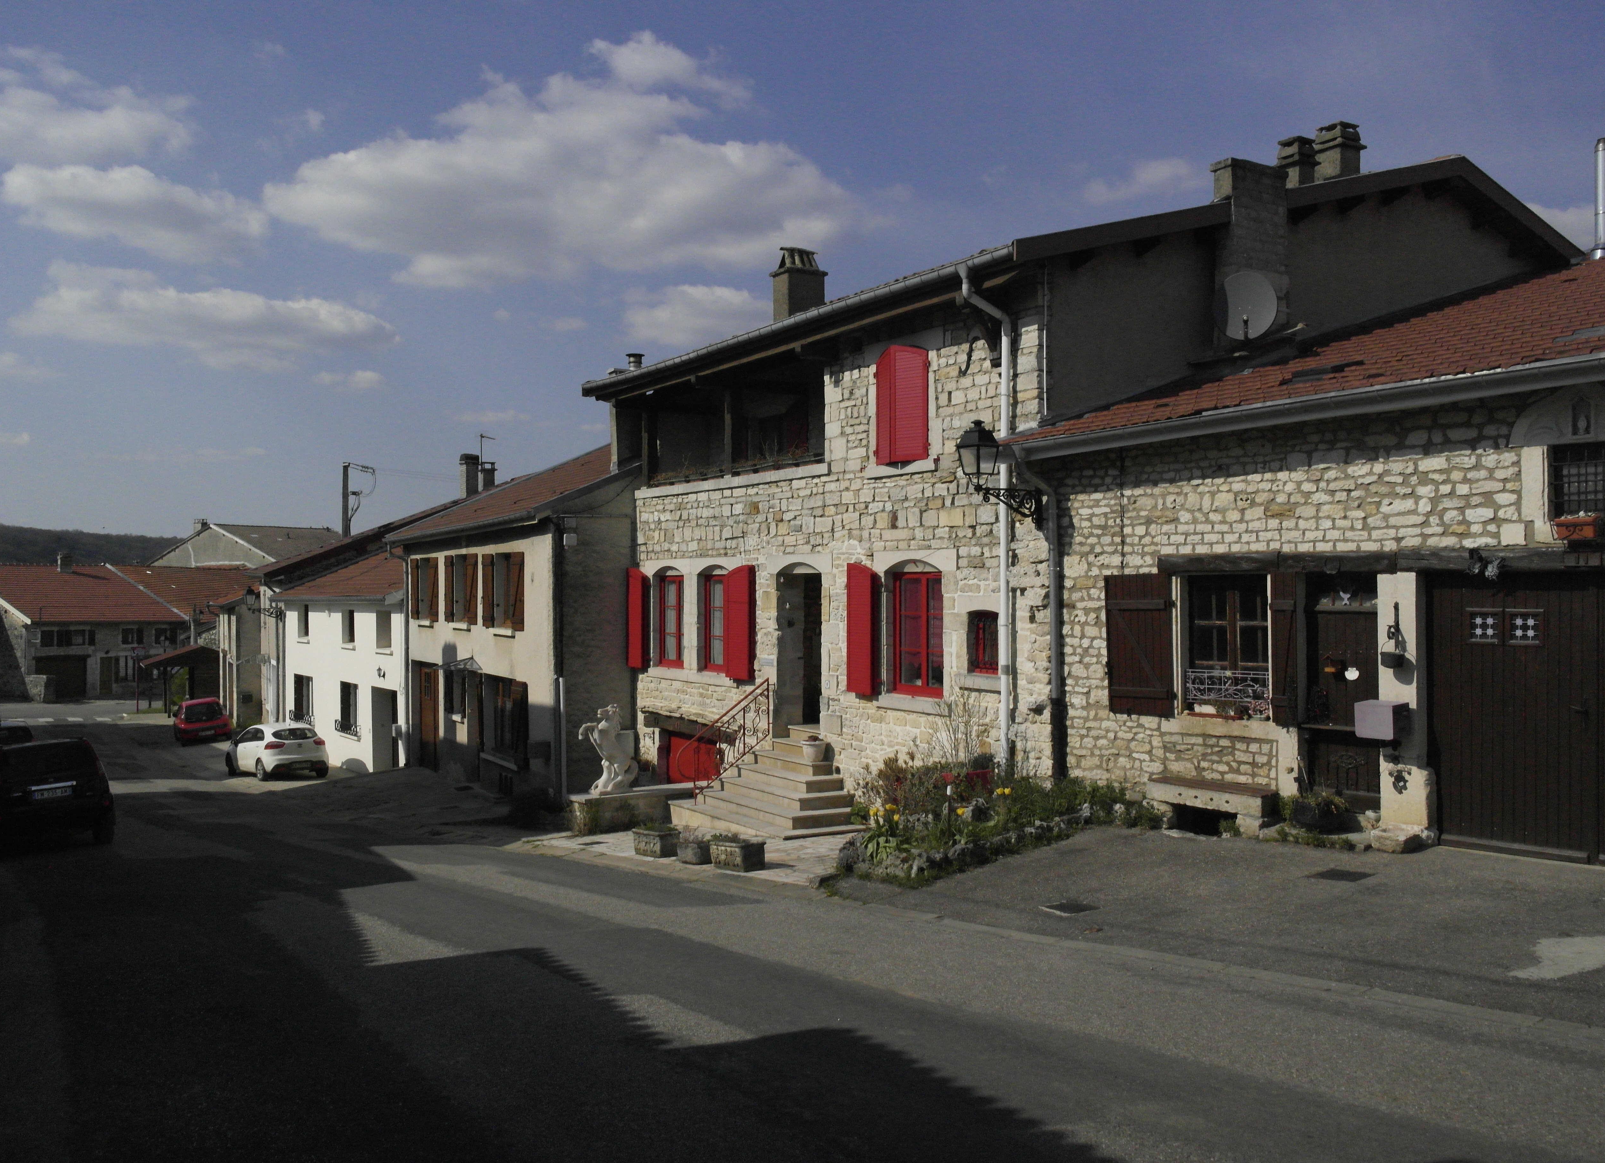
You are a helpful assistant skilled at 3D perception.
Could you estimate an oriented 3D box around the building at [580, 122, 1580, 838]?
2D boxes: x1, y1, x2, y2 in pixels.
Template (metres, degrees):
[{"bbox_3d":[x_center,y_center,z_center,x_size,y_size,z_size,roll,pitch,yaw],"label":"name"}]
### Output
[{"bbox_3d":[5.109,-1.356,22.111,15.100,9.250,12.200,0,0,-31],"label":"building"}]

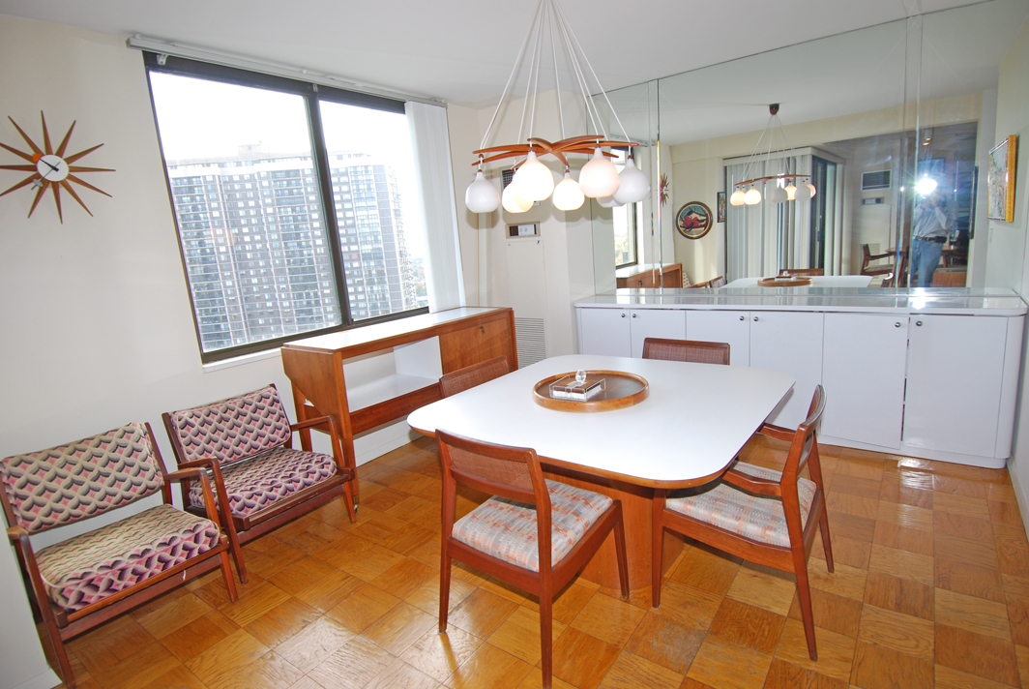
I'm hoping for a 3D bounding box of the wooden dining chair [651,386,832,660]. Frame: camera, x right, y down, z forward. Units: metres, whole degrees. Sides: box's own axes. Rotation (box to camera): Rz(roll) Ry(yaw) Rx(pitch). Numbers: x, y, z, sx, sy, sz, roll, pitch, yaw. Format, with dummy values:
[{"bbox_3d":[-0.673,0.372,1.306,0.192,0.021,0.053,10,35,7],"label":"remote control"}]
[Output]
[{"bbox_3d":[0.910,0.596,2.014,0.579,0.808,0.559,3,14,36],"label":"wooden dining chair"}]

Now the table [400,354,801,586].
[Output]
[{"bbox_3d":[0.437,0.592,2.453,1.411,0.735,1.382,3,14,38],"label":"table"}]

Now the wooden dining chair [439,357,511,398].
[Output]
[{"bbox_3d":[-0.013,0.525,2.807,0.575,0.815,0.530,4,15,41],"label":"wooden dining chair"}]

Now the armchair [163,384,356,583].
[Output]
[{"bbox_3d":[-1.362,0.684,2.788,0.669,0.764,0.669,3,14,38],"label":"armchair"}]

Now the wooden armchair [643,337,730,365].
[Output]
[{"bbox_3d":[0.883,0.425,2.902,0.557,0.808,0.582,3,14,38],"label":"wooden armchair"}]

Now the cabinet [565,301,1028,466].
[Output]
[{"bbox_3d":[1.702,0.145,3.671,2.655,0.906,0.487,3,14,38],"label":"cabinet"}]

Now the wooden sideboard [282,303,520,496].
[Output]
[{"bbox_3d":[-0.689,0.333,3.731,0.567,0.965,1.630,3,14,38],"label":"wooden sideboard"}]

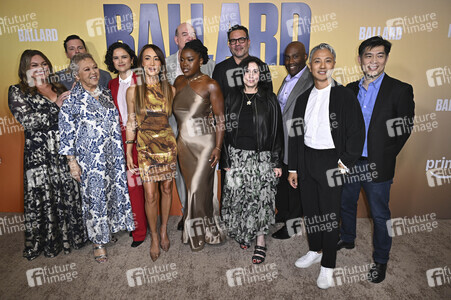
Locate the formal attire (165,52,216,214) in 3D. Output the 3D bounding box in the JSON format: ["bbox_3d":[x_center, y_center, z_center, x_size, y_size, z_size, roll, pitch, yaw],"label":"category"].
[{"bbox_3d":[-0.325,-0.047,2.874,0.530,1.620,0.330,-1,14,-6],"label":"formal attire"}]

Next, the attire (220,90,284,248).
[{"bbox_3d":[0.207,0.172,2.432,0.520,1.360,0.330,0,14,5],"label":"attire"}]

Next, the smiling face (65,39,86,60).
[{"bbox_3d":[-1.328,-0.877,2.660,0.165,0.215,0.160,-5,14,-21],"label":"smiling face"}]

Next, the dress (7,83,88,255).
[{"bbox_3d":[-1.482,0.174,2.589,0.570,1.440,0.420,-7,16,-25],"label":"dress"}]

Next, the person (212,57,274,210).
[{"bbox_3d":[0.154,-0.054,2.664,0.540,1.740,0.330,0,14,2],"label":"person"}]

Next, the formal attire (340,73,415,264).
[{"bbox_3d":[1.090,0.134,2.246,0.500,1.370,0.360,9,15,34],"label":"formal attire"}]

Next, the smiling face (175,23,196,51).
[{"bbox_3d":[-0.338,-0.941,2.540,0.175,0.240,0.170,-5,13,-25],"label":"smiling face"}]

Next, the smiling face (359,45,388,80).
[{"bbox_3d":[0.975,-0.576,1.982,0.175,0.225,0.160,6,13,23],"label":"smiling face"}]

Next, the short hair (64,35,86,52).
[{"bbox_3d":[-1.367,-0.955,2.720,0.175,0.160,0.200,-5,14,-21],"label":"short hair"}]

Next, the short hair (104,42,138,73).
[{"bbox_3d":[-0.836,-0.731,2.415,0.260,0.245,0.240,-4,15,-17],"label":"short hair"}]

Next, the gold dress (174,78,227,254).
[{"bbox_3d":[-0.215,0.132,2.584,0.450,1.380,0.360,3,12,15],"label":"gold dress"}]

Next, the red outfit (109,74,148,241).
[{"bbox_3d":[-0.799,0.109,2.640,0.430,1.490,0.280,-3,14,-8],"label":"red outfit"}]

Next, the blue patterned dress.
[{"bbox_3d":[-1.003,0.090,2.402,0.530,1.230,0.400,-7,14,-29],"label":"blue patterned dress"}]

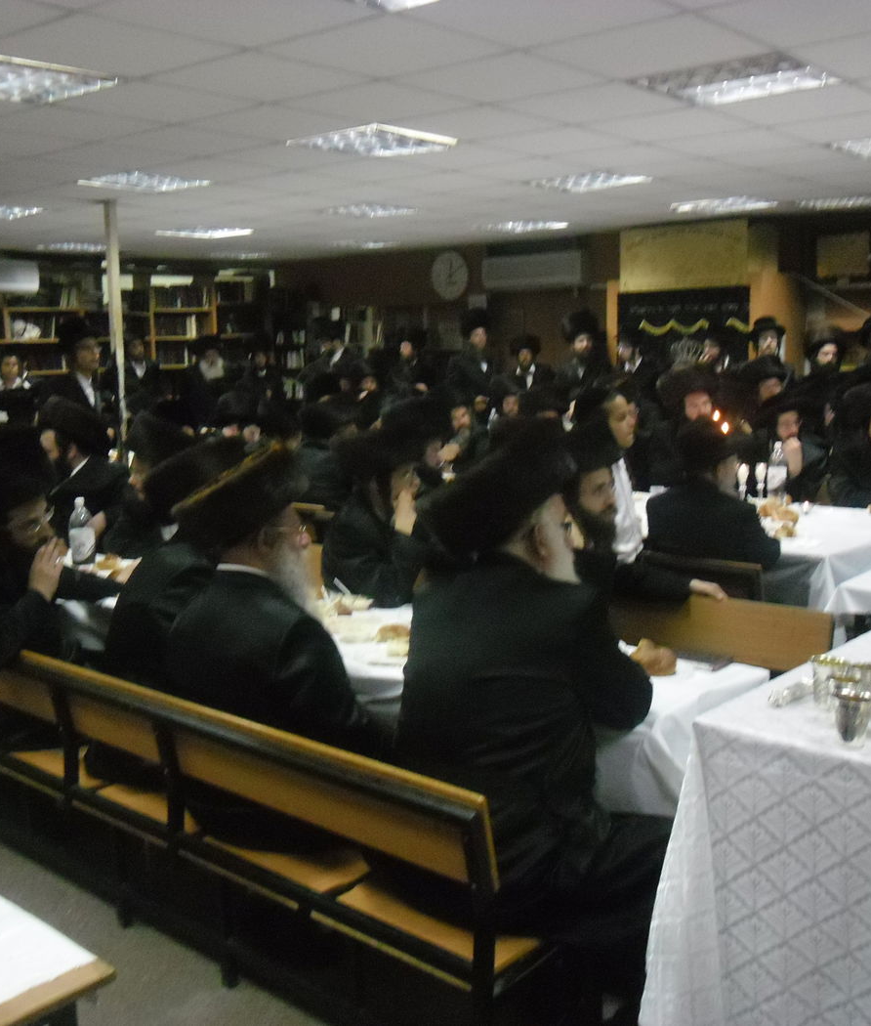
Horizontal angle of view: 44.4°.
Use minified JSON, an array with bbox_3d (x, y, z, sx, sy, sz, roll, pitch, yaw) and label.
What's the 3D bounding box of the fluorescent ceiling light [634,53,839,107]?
[{"bbox_3d":[1.077,-1.544,3.819,0.580,0.070,0.580,8,13,40],"label":"fluorescent ceiling light"}]

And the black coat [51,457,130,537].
[{"bbox_3d":[-1.647,0.003,5.100,0.380,0.580,0.470,-6,11,-29],"label":"black coat"}]

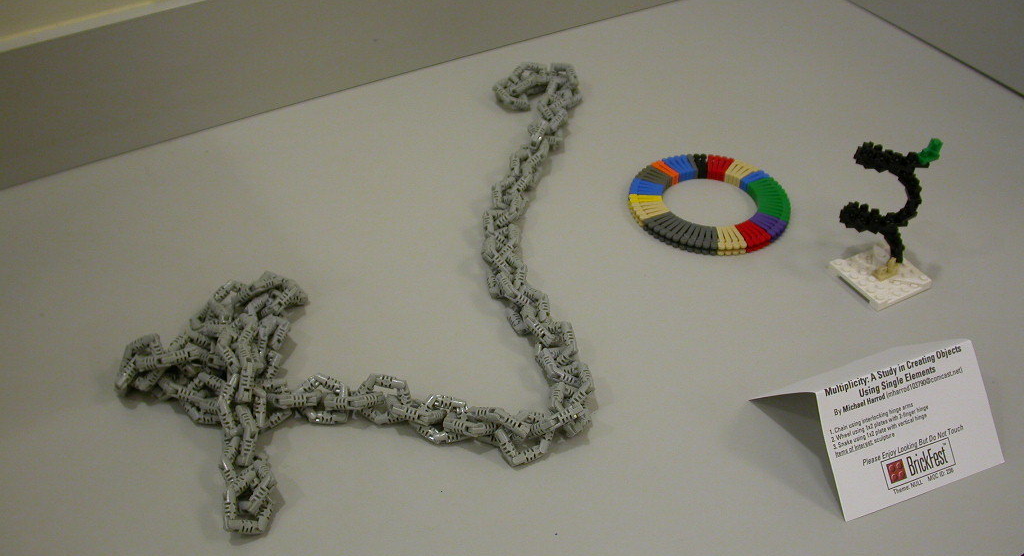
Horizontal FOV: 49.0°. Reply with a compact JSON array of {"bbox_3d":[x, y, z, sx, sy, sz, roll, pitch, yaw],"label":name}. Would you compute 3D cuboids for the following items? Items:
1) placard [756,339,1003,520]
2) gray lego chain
[{"bbox_3d":[0.207,0.067,0.627,0.108,0.054,0.095,-15,42,-19],"label":"placard"},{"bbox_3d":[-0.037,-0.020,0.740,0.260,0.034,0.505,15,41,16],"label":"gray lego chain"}]

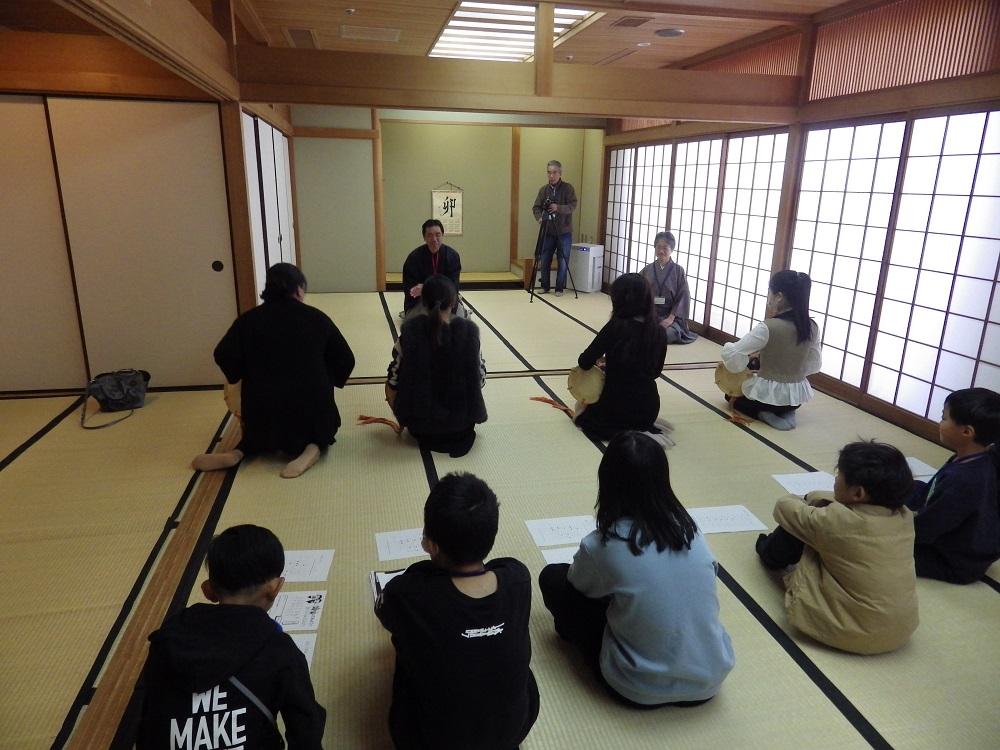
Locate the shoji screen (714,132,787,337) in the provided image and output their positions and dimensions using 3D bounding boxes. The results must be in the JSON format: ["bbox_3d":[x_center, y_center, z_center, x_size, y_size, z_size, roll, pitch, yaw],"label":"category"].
[{"bbox_3d":[2.089,-1.116,5.419,0.035,1.820,0.960,-3,17,-12],"label":"shoji screen"}]

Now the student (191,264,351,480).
[{"bbox_3d":[-1.136,-0.085,3.319,0.720,0.970,0.740,0,17,-2],"label":"student"}]

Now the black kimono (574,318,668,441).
[{"bbox_3d":[0.708,-0.013,3.607,0.540,0.710,0.460,16,22,40],"label":"black kimono"}]

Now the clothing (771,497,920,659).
[{"bbox_3d":[1.113,0.589,2.088,0.400,0.440,0.440,-7,19,-25],"label":"clothing"}]

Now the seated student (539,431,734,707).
[{"bbox_3d":[0.406,0.492,1.877,0.470,0.730,0.560,-4,17,-16],"label":"seated student"}]

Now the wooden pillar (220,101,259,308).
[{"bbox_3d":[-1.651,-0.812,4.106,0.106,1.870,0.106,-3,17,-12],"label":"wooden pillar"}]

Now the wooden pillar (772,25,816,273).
[{"bbox_3d":[2.206,-1.297,4.887,0.130,2.470,0.130,-3,17,-12],"label":"wooden pillar"}]

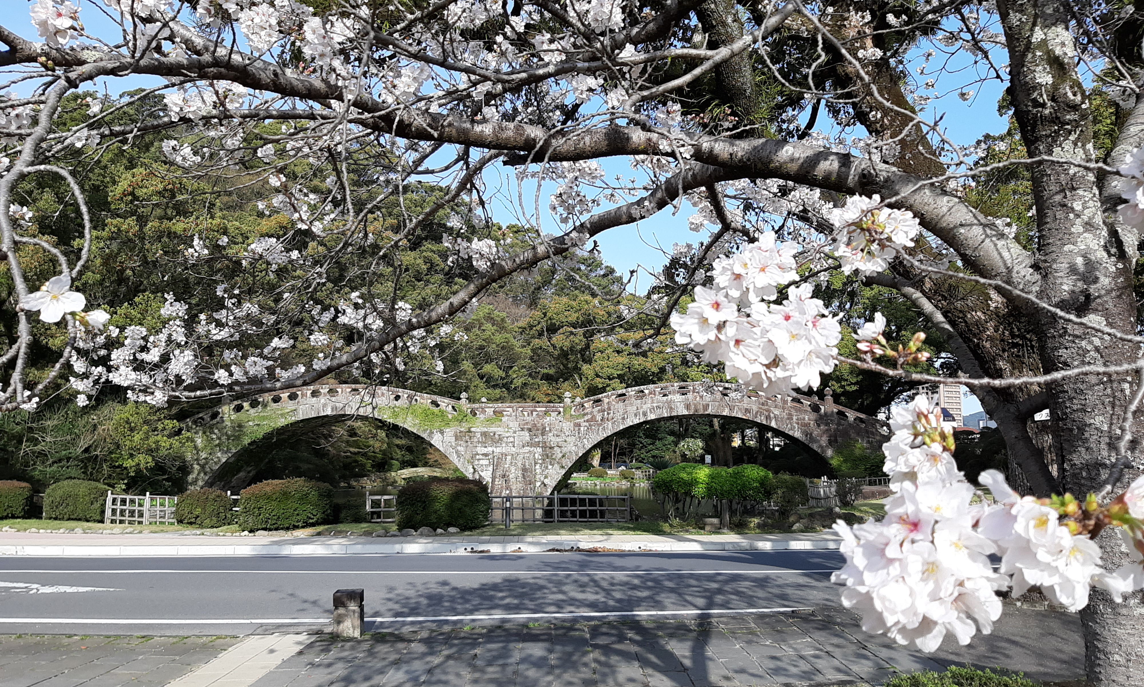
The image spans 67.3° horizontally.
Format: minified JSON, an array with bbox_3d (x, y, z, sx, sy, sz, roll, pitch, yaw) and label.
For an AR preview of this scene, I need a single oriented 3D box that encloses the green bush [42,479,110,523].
[{"bbox_3d":[-12.500,4.006,21.967,1.500,1.020,1.250,0,-7,0],"label":"green bush"}]

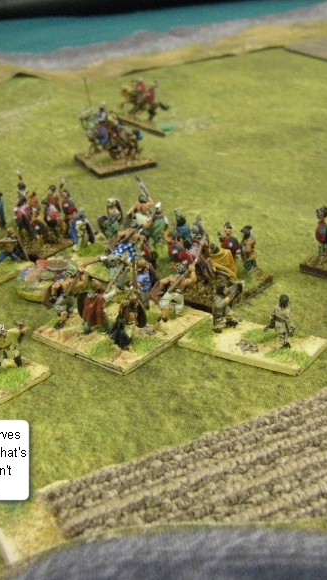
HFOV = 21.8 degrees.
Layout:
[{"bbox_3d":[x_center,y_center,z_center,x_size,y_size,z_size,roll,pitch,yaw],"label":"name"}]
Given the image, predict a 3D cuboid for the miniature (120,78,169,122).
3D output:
[{"bbox_3d":[-0.011,-0.111,0.493,0.026,0.023,0.011,1,26,11],"label":"miniature"}]

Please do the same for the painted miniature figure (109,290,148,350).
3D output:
[{"bbox_3d":[-0.011,0.008,0.255,0.009,0.016,0.009,4,27,16],"label":"painted miniature figure"}]

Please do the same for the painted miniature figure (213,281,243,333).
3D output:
[{"bbox_3d":[0.019,0.005,0.259,0.008,0.015,0.006,-20,30,-29],"label":"painted miniature figure"}]

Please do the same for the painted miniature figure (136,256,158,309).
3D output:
[{"bbox_3d":[-0.005,-0.003,0.272,0.007,0.018,0.006,-22,30,-31],"label":"painted miniature figure"}]

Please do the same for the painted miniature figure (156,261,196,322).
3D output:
[{"bbox_3d":[0.004,0.000,0.268,0.009,0.018,0.009,10,29,27],"label":"painted miniature figure"}]

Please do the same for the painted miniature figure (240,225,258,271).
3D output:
[{"bbox_3d":[0.029,-0.015,0.292,0.006,0.017,0.006,-1,25,9],"label":"painted miniature figure"}]

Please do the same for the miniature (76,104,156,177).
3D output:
[{"bbox_3d":[-0.026,-0.077,0.429,0.030,0.026,0.040,-14,27,-19],"label":"miniature"}]

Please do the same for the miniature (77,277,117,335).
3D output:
[{"bbox_3d":[-0.021,0.005,0.262,0.011,0.018,0.007,8,28,27],"label":"miniature"}]

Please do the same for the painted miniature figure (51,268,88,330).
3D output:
[{"bbox_3d":[-0.030,0.001,0.271,0.009,0.018,0.009,7,28,22],"label":"painted miniature figure"}]

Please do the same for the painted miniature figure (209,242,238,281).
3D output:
[{"bbox_3d":[0.020,-0.009,0.285,0.009,0.016,0.008,-4,26,0],"label":"painted miniature figure"}]

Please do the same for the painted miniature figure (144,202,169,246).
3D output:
[{"bbox_3d":[-0.002,-0.024,0.320,0.009,0.018,0.007,6,27,23],"label":"painted miniature figure"}]

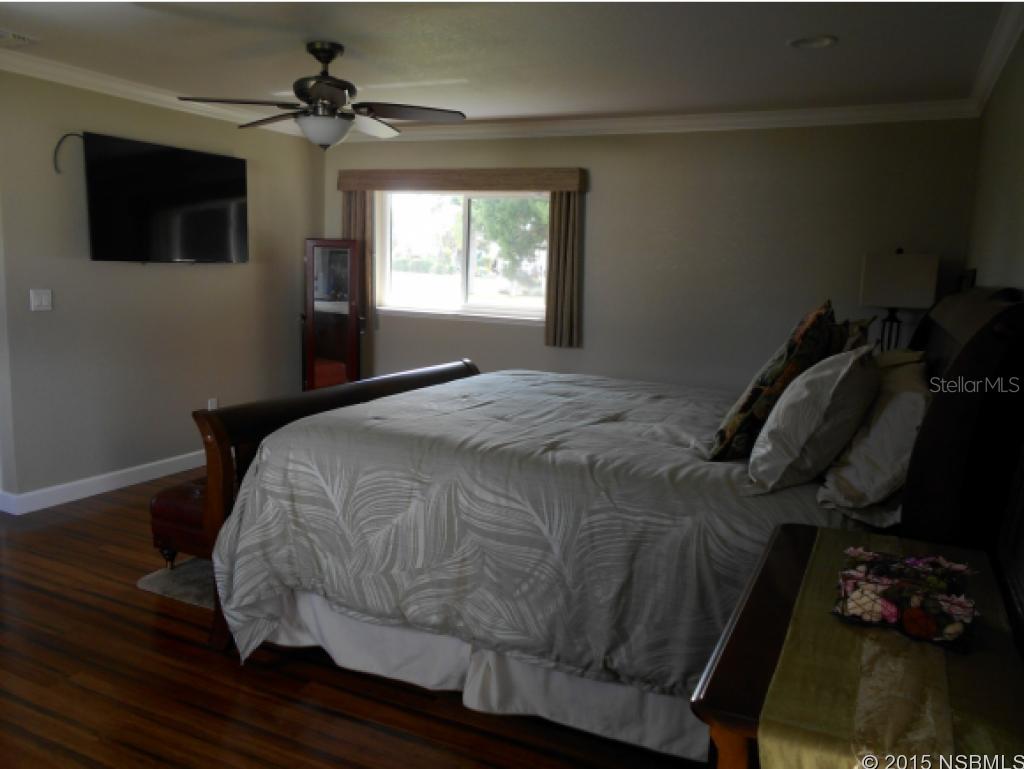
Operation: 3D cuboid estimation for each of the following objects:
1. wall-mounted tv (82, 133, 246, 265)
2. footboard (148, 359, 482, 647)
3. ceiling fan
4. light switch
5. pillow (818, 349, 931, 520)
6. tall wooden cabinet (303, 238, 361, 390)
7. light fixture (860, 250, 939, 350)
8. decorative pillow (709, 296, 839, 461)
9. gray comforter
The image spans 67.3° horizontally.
[{"bbox_3d":[-2.144,-1.132,4.867,0.060,0.700,1.210,7,10,26],"label":"wall-mounted tv"},{"bbox_3d":[-0.682,0.435,3.701,0.250,0.930,1.880,7,10,26],"label":"footboard"},{"bbox_3d":[-0.867,-1.336,3.570,1.310,0.470,1.310,7,10,26],"label":"ceiling fan"},{"bbox_3d":[-2.592,-0.463,4.247,0.012,0.116,0.116,7,10,26],"label":"light switch"},{"bbox_3d":[1.126,0.100,2.326,0.200,0.450,0.700,22,17,23],"label":"pillow"},{"bbox_3d":[-1.323,-0.249,5.636,0.400,1.600,0.330,0,10,-14],"label":"tall wooden cabinet"},{"bbox_3d":[1.950,-0.289,3.943,0.330,0.790,0.330,7,10,26],"label":"light fixture"},{"bbox_3d":[0.955,-0.007,2.658,0.170,0.580,0.560,38,22,18],"label":"decorative pillow"},{"bbox_3d":[0.299,0.497,3.225,2.070,0.790,2.060,7,10,26],"label":"gray comforter"}]

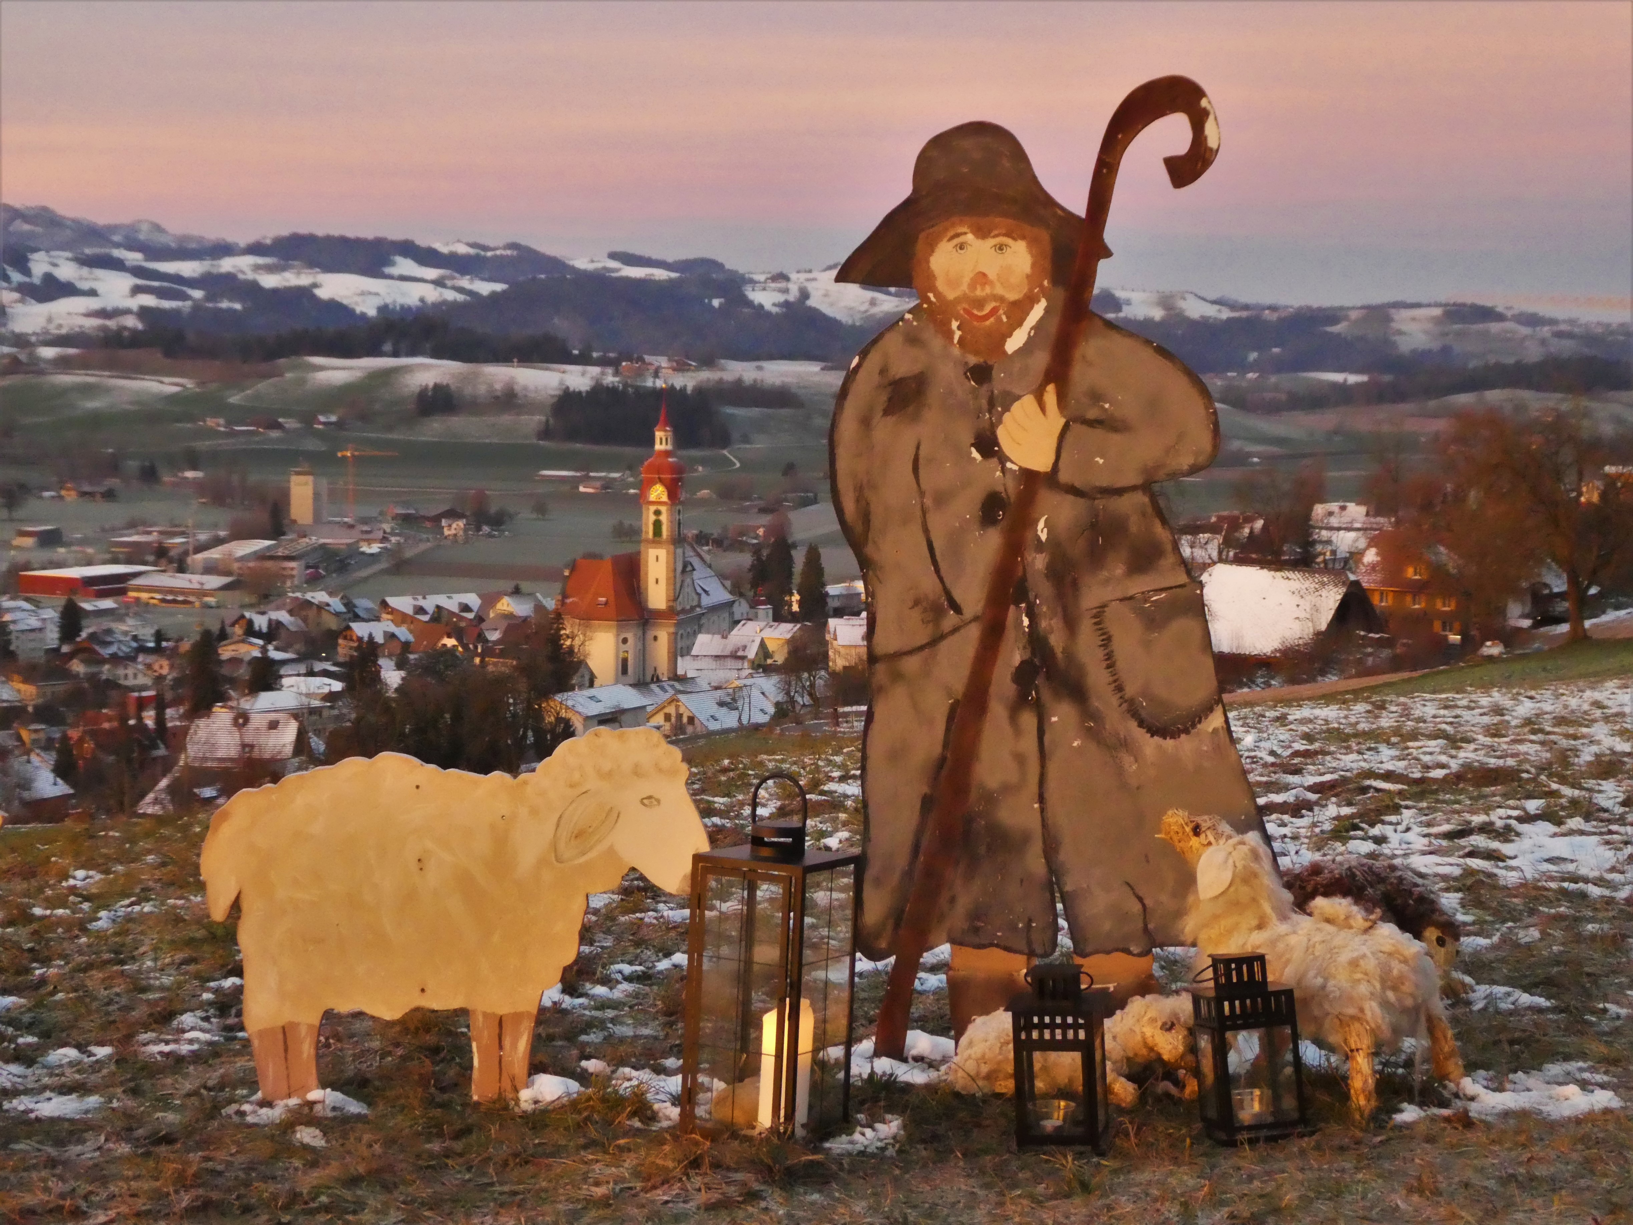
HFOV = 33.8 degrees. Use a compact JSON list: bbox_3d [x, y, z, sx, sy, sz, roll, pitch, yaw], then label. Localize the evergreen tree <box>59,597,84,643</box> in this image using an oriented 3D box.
[{"bbox_3d":[-163.477,2.085,590.000,5.319,11.169,5.319,0,4,0],"label":"evergreen tree"}]

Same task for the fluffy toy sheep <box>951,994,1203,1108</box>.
[{"bbox_3d":[0.445,0.756,4.650,0.420,0.185,0.180,2,6,22],"label":"fluffy toy sheep"}]

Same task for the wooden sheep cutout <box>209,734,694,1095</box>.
[{"bbox_3d":[-0.616,0.518,4.570,0.865,0.640,0.025,0,5,4],"label":"wooden sheep cutout"}]

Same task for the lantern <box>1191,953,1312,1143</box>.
[{"bbox_3d":[0.706,0.702,4.400,0.138,0.283,0.138,-8,5,-9],"label":"lantern"}]

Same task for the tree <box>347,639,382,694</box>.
[{"bbox_3d":[-80.619,9.929,480.000,6.149,10.521,6.149,0,4,0],"label":"tree"}]

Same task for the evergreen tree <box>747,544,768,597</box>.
[{"bbox_3d":[-13.984,-7.303,655.000,6.300,19.000,6.300,0,5,0],"label":"evergreen tree"}]

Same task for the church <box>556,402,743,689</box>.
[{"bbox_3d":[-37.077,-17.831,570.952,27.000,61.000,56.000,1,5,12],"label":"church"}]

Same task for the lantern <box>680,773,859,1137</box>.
[{"bbox_3d":[-0.067,0.525,4.190,0.192,0.553,0.192,4,3,28],"label":"lantern"}]

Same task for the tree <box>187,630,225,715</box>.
[{"bbox_3d":[-97.723,10.099,430.000,6.200,15.500,6.200,0,5,0],"label":"tree"}]

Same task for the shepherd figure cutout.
[{"bbox_3d":[0.418,-0.063,4.850,0.775,1.660,0.060,0,4,0],"label":"shepherd figure cutout"}]

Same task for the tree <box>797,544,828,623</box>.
[{"bbox_3d":[-1.030,-6.072,620.000,7.060,19.332,7.060,0,4,0],"label":"tree"}]

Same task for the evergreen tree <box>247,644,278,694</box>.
[{"bbox_3d":[-101.013,10.566,490.000,5.580,9.276,5.580,0,4,0],"label":"evergreen tree"}]

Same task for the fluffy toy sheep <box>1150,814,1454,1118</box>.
[{"bbox_3d":[0.839,0.606,4.600,0.520,0.510,0.230,3,5,33],"label":"fluffy toy sheep"}]

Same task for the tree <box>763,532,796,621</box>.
[{"bbox_3d":[-8.806,-8.047,640.000,7.700,22.000,7.700,0,5,0],"label":"tree"}]

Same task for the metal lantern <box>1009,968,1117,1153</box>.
[{"bbox_3d":[0.396,0.717,4.360,0.155,0.283,0.155,-1,5,12],"label":"metal lantern"}]

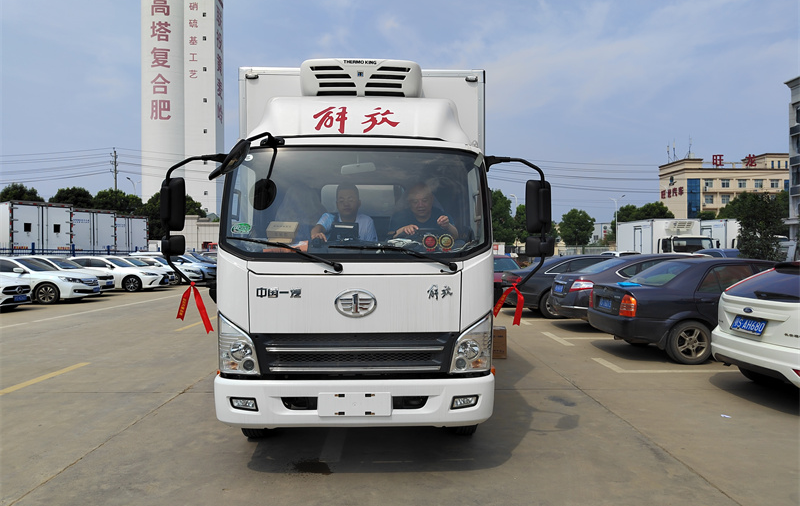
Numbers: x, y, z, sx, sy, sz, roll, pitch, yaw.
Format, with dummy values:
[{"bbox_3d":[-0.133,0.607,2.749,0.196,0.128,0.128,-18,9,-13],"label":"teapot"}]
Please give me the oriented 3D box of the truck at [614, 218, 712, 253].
[{"bbox_3d":[13.400,-0.018,27.005,2.350,3.200,6.000,0,0,-2],"label":"truck"}]

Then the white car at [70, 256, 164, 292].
[{"bbox_3d":[-12.150,0.840,22.202,4.920,1.450,1.860,0,0,-1],"label":"white car"}]

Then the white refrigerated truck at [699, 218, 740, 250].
[{"bbox_3d":[16.950,-0.018,27.205,2.350,3.200,6.000,0,0,-2],"label":"white refrigerated truck"}]

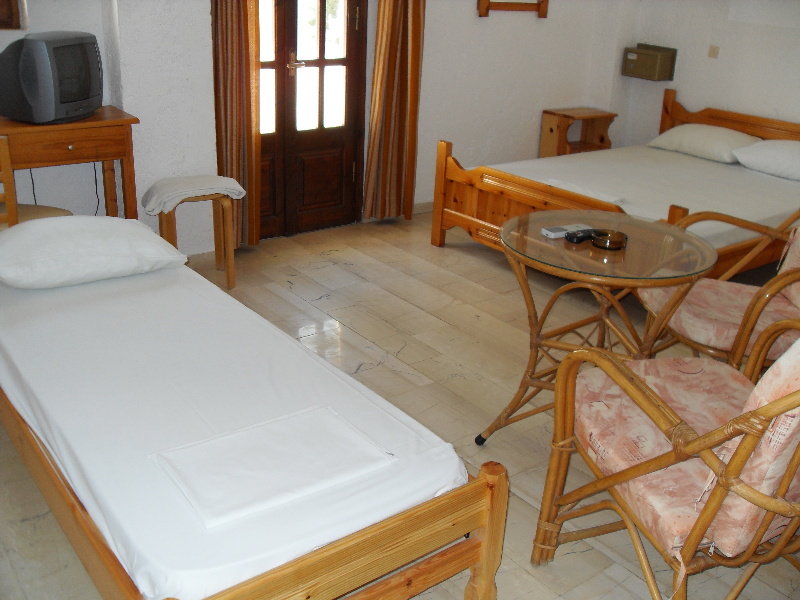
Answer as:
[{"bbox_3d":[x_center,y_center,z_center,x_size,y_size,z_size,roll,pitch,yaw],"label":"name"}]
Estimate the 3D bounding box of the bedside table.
[{"bbox_3d":[1.218,-1.010,5.609,0.388,0.569,0.324,-11,26,-29],"label":"bedside table"}]

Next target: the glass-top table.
[{"bbox_3d":[0.632,0.144,2.612,0.660,0.696,0.680,2,23,-1],"label":"glass-top table"}]

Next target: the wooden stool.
[{"bbox_3d":[-0.966,-0.295,3.821,0.325,0.456,0.325,-8,25,-24],"label":"wooden stool"}]

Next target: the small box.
[{"bbox_3d":[1.700,-1.632,5.551,0.197,0.212,0.310,-15,28,-36],"label":"small box"}]

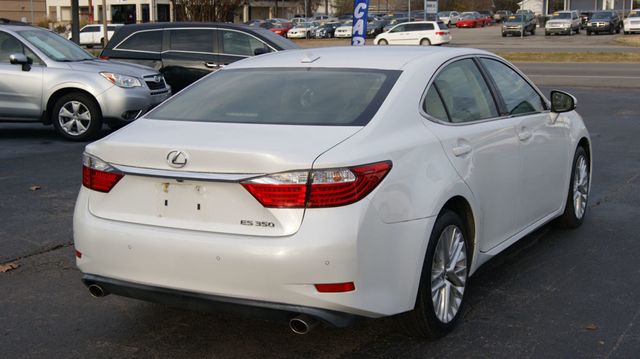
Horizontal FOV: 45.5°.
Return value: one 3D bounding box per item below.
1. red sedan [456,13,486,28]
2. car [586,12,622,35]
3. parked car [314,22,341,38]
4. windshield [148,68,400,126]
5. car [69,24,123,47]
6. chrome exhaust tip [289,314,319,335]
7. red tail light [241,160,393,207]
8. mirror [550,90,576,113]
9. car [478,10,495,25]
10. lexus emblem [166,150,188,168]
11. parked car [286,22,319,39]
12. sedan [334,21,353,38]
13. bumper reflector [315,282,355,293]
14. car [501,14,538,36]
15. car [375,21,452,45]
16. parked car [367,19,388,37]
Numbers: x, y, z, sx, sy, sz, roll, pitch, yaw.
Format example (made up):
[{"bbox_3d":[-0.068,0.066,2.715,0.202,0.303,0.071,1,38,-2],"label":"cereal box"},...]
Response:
[{"bbox_3d":[14.193,-14.877,71.500,1.800,1.380,4.600,4,11,26],"label":"red sedan"},{"bbox_3d":[23.112,-12.706,62.000,1.880,1.860,4.950,6,12,32],"label":"car"},{"bbox_3d":[0.984,-13.959,71.500,1.780,1.430,4.500,4,11,26],"label":"parked car"},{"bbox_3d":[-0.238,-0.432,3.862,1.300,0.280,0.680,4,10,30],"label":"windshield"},{"bbox_3d":[-15.282,-10.024,53.500,4.800,1.730,1.850,-2,10,-4],"label":"car"},{"bbox_3d":[-0.062,0.603,3.208,0.088,0.074,0.120,4,10,31],"label":"chrome exhaust tip"},{"bbox_3d":[-0.013,0.014,3.228,0.530,0.168,0.370,4,10,31],"label":"red tail light"},{"bbox_3d":[1.682,-0.536,5.266,0.210,0.155,0.160,4,10,30],"label":"mirror"},{"bbox_3d":[17.138,-16.950,80.000,1.800,1.470,4.600,4,11,27],"label":"car"},{"bbox_3d":[-0.624,-0.089,3.353,0.115,0.080,0.015,4,10,31],"label":"lexus emblem"},{"bbox_3d":[-1.535,-13.843,71.000,1.780,1.430,4.600,4,10,25],"label":"parked car"},{"bbox_3d":[2.897,-12.998,66.000,1.800,1.430,4.750,4,11,25],"label":"sedan"},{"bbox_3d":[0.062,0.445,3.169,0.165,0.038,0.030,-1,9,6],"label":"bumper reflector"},{"bbox_3d":[17.645,-13.603,67.500,1.950,1.860,5.300,4,11,28],"label":"car"},{"bbox_3d":[6.397,-9.961,52.500,5.100,1.750,1.960,4,11,26],"label":"car"},{"bbox_3d":[5.182,-13.895,70.000,1.850,1.680,4.600,4,11,26],"label":"parked car"}]

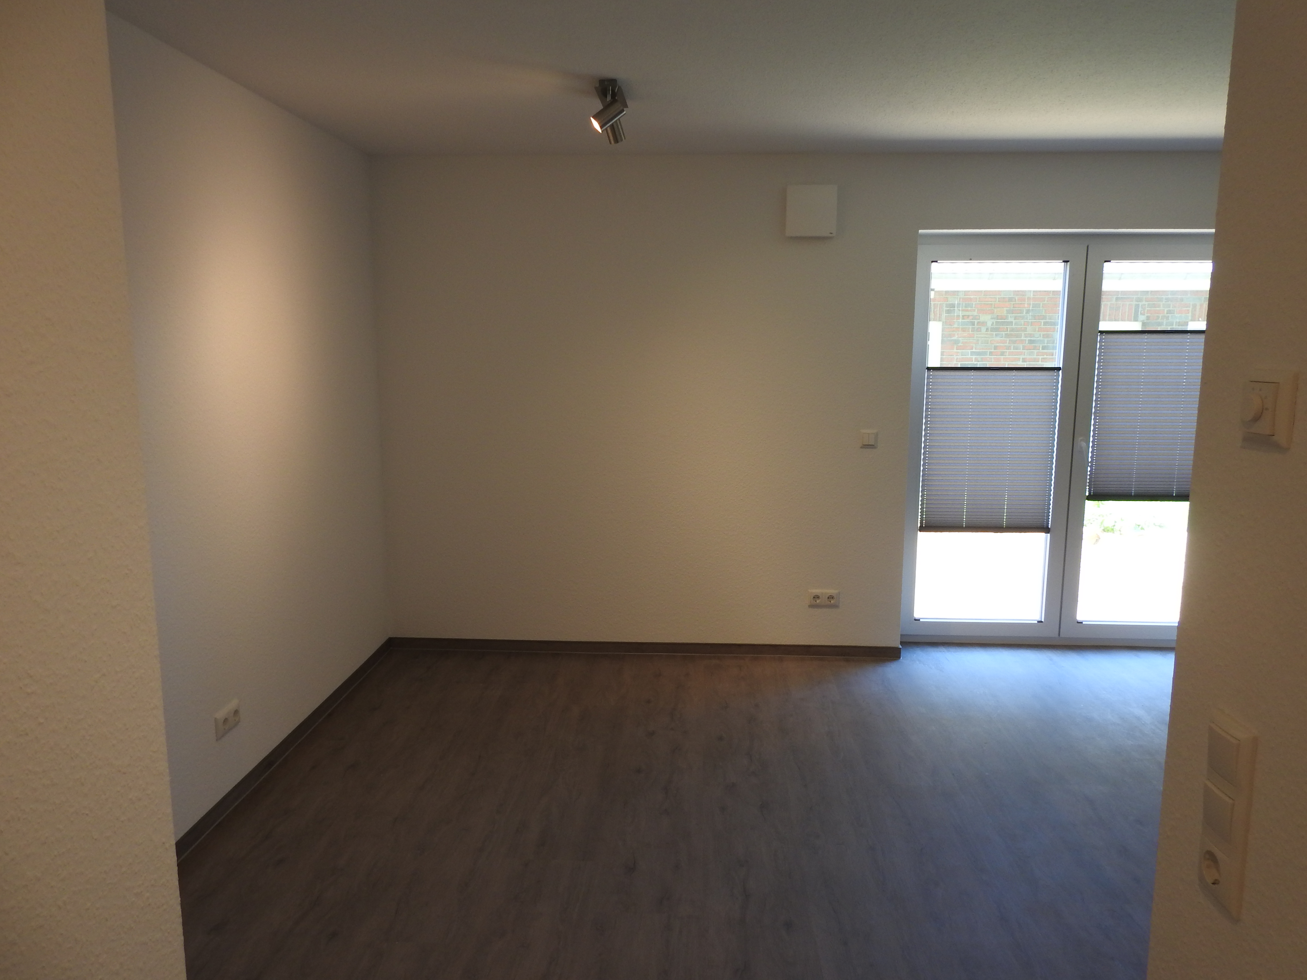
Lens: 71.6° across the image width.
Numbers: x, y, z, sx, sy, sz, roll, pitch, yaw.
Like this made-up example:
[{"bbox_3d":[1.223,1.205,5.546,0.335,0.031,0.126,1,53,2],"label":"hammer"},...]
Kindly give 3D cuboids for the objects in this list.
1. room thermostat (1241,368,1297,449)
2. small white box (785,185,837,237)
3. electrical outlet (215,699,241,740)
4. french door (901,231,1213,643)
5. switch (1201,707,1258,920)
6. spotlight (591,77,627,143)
[{"bbox_3d":[0.657,-0.088,0.985,0.025,0.081,0.081,1,9,3],"label":"room thermostat"},{"bbox_3d":[0.734,-1.294,4.214,0.231,0.229,0.050,1,9,3],"label":"small white box"},{"bbox_3d":[-1.434,0.780,3.069,0.013,0.082,0.153,1,9,3],"label":"electrical outlet"},{"bbox_3d":[2.090,-0.213,4.555,1.690,2.060,0.090,1,9,3],"label":"french door"},{"bbox_3d":[0.662,0.377,1.058,0.013,0.224,0.082,1,9,3],"label":"switch"},{"bbox_3d":[-0.155,-1.333,3.246,0.120,0.158,0.330,1,9,3],"label":"spotlight"}]

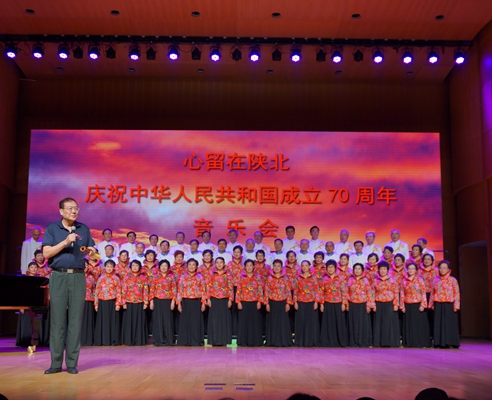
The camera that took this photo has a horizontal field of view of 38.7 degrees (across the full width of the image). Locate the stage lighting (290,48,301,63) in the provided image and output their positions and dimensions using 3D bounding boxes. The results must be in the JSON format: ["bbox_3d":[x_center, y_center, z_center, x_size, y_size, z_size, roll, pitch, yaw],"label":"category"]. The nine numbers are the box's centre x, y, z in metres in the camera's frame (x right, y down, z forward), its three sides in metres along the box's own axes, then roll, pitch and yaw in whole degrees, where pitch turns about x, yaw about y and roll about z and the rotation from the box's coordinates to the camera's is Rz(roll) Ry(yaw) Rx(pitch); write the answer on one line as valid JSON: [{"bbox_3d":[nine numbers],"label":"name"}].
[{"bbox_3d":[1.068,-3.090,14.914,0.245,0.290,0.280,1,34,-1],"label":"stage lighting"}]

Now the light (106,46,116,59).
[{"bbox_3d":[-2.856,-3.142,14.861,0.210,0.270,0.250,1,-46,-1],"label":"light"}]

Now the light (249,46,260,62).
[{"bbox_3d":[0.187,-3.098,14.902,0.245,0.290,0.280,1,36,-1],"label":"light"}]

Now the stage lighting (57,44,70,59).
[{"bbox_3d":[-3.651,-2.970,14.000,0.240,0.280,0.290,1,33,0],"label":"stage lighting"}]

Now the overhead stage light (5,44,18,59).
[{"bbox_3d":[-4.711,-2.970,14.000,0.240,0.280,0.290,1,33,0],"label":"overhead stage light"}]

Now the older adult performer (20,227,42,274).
[{"bbox_3d":[-4.155,1.365,13.730,0.540,1.700,0.340,4,-10,-22],"label":"older adult performer"}]

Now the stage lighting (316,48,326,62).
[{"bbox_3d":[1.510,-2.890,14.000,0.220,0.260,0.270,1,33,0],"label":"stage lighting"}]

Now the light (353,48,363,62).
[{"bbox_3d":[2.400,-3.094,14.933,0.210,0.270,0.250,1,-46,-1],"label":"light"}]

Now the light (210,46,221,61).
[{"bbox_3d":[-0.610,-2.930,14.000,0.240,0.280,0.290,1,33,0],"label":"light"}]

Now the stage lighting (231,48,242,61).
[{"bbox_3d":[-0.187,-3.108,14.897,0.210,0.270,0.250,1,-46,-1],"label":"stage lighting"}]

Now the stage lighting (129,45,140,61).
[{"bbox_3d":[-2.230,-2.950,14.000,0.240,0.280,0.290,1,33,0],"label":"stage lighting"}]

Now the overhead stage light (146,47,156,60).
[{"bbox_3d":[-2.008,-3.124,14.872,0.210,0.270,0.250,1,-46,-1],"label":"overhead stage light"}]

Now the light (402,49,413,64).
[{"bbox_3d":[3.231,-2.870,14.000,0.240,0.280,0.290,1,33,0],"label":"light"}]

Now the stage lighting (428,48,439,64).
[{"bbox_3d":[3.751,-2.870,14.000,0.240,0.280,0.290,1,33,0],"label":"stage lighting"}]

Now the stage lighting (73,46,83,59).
[{"bbox_3d":[-3.370,-2.950,14.000,0.220,0.260,0.270,1,33,0],"label":"stage lighting"}]

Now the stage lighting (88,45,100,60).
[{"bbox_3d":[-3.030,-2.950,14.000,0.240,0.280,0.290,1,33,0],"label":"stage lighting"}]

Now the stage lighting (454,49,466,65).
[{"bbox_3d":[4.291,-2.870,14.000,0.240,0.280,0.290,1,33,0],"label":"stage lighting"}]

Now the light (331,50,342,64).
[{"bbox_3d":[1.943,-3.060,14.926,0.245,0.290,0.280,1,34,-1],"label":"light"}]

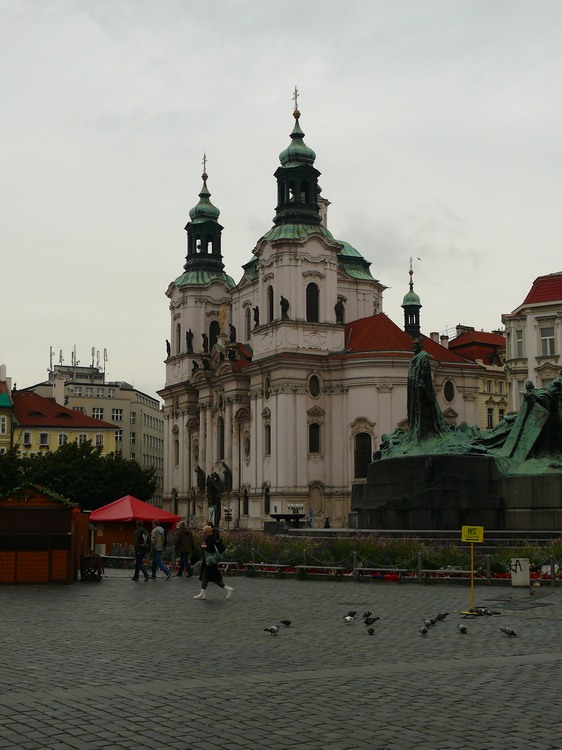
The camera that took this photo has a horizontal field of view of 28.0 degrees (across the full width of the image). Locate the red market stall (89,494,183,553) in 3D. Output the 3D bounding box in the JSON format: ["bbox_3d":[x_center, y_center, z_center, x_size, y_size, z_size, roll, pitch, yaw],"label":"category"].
[{"bbox_3d":[-6.467,6.570,48.053,3.100,2.920,3.100,-5,-9,33],"label":"red market stall"}]

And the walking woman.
[{"bbox_3d":[-1.535,4.216,25.337,0.820,1.610,0.550,1,-8,-6],"label":"walking woman"}]

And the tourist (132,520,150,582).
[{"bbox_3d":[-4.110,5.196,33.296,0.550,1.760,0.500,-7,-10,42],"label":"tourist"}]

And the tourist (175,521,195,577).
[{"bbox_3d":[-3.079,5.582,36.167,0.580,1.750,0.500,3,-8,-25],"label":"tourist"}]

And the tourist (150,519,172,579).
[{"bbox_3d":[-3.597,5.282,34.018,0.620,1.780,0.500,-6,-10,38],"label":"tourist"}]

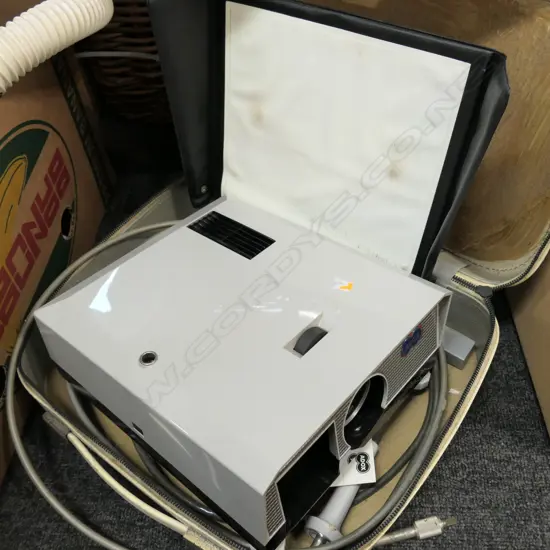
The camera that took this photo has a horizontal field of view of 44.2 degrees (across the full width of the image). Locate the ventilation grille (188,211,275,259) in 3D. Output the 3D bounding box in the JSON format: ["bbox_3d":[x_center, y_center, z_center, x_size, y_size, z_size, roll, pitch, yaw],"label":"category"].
[{"bbox_3d":[-0.049,-0.042,0.751,0.104,0.010,0.038,27,51,37],"label":"ventilation grille"}]

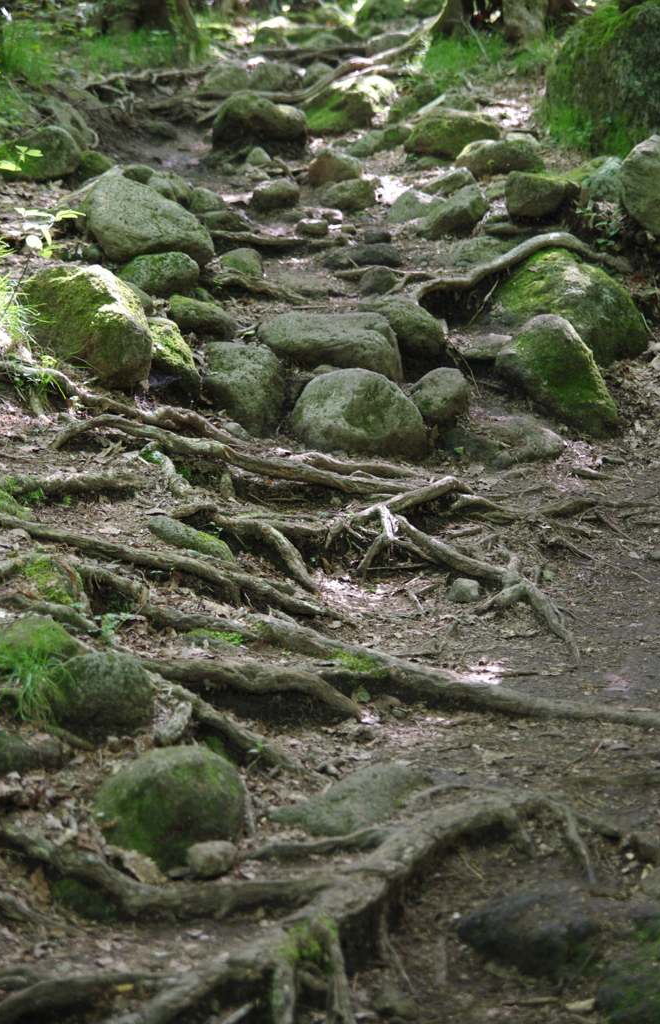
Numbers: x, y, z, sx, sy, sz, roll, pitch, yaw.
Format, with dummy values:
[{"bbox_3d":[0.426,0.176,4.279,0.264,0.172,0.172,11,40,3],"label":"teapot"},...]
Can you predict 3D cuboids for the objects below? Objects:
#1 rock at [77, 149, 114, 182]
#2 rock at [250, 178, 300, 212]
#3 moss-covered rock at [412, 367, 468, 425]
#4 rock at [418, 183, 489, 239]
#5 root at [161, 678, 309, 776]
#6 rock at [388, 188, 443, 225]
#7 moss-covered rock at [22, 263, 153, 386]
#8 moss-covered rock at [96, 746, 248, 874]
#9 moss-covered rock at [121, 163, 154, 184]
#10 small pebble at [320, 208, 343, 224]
[{"bbox_3d":[-1.348,-1.997,12.300,0.231,0.190,0.200,0,9,0],"label":"rock"},{"bbox_3d":[-0.297,-1.723,11.600,0.272,0.184,0.230,0,9,0],"label":"rock"},{"bbox_3d":[0.332,-0.350,6.450,0.179,0.157,0.170,0,11,0],"label":"moss-covered rock"},{"bbox_3d":[0.529,-1.302,9.200,0.302,0.225,0.257,0,11,0],"label":"rock"},{"bbox_3d":[-0.262,0.581,5.721,0.500,0.180,0.120,7,10,40],"label":"root"},{"bbox_3d":[0.406,-1.431,10.000,0.280,0.165,0.250,0,7,0],"label":"rock"},{"bbox_3d":[-0.785,-0.607,6.900,0.421,0.376,0.370,0,11,0],"label":"moss-covered rock"},{"bbox_3d":[-0.284,0.527,3.800,0.268,0.200,0.235,0,11,0],"label":"moss-covered rock"},{"bbox_3d":[-1.090,-1.914,12.100,0.199,0.142,0.180,0,9,0],"label":"moss-covered rock"},{"bbox_3d":[0.007,-1.373,9.900,0.100,0.070,0.090,0,7,0],"label":"small pebble"}]

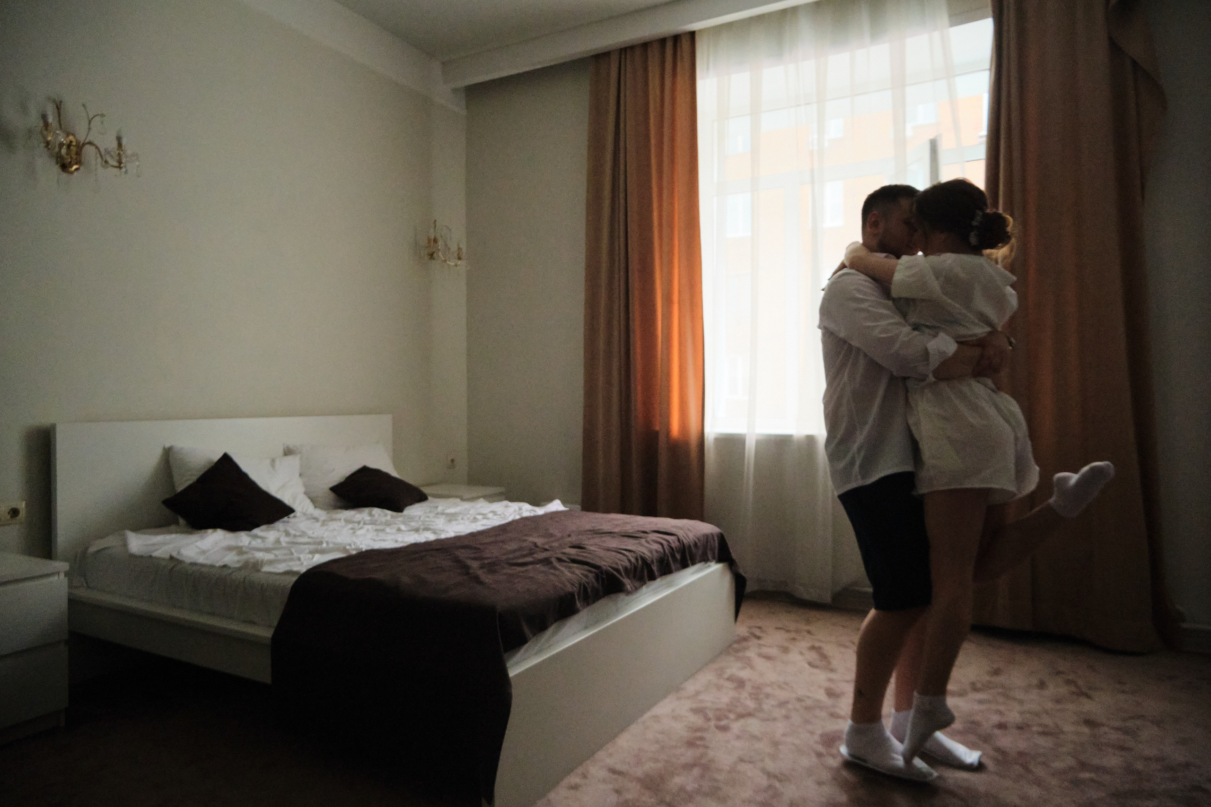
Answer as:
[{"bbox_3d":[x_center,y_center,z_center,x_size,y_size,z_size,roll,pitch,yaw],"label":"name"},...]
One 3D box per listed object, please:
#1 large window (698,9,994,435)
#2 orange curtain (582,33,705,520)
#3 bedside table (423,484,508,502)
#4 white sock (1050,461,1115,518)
[{"bbox_3d":[1.267,-0.865,4.181,1.780,2.080,0.250,0,0,29],"label":"large window"},{"bbox_3d":[0.204,-0.515,4.477,0.770,3.150,0.170,0,0,29],"label":"orange curtain"},{"bbox_3d":[-0.937,0.799,4.683,0.480,0.550,0.400,0,0,29],"label":"bedside table"},{"bbox_3d":[1.281,0.230,2.080,0.195,0.125,0.090,-24,-15,37],"label":"white sock"}]

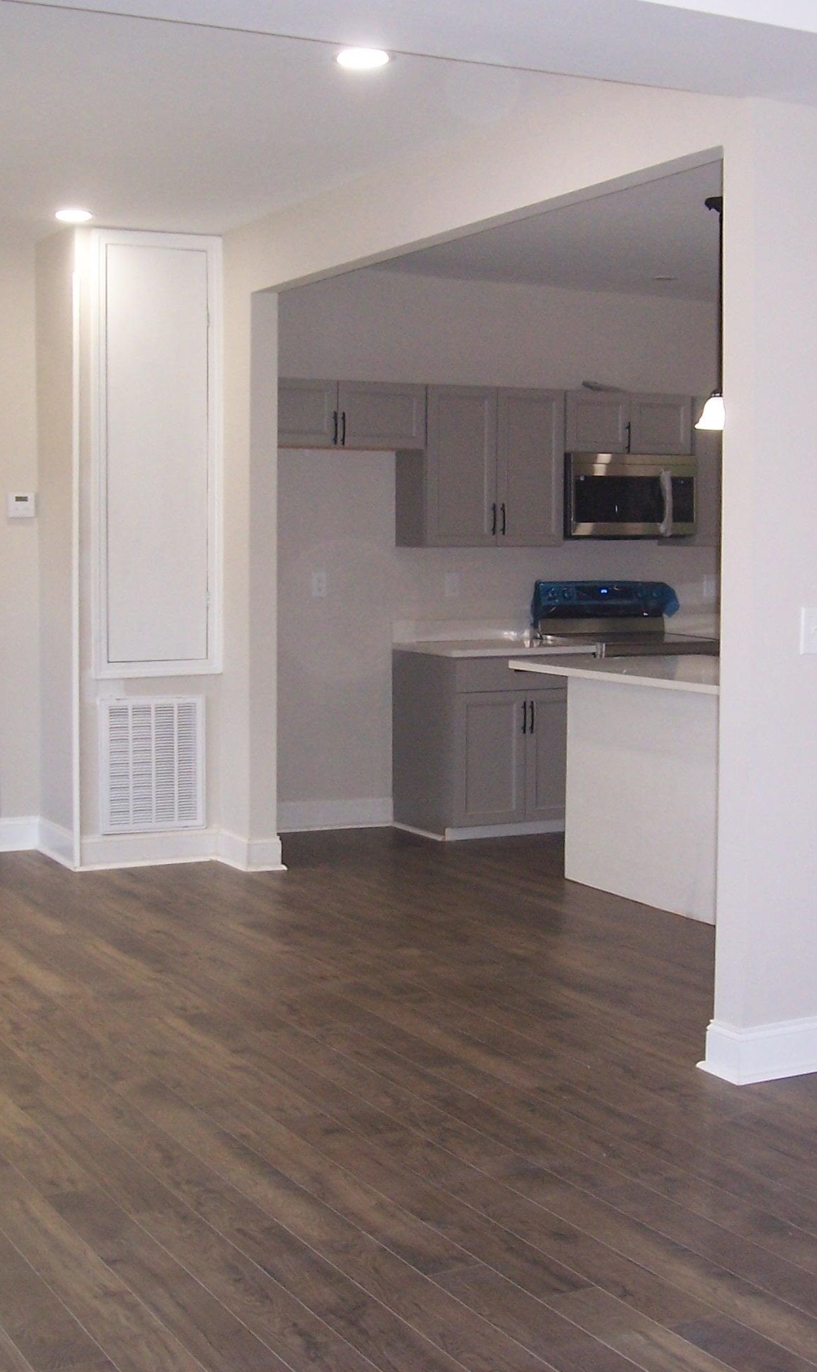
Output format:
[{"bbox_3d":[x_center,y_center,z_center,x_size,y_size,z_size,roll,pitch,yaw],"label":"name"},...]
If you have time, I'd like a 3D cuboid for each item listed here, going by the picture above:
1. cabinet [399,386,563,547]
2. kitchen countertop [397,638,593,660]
[{"bbox_3d":[0.355,-1.063,8.797,0.766,0.759,0.324,-2,5,-27],"label":"cabinet"},{"bbox_3d":[0.415,-0.181,8.733,0.802,0.035,0.644,-2,5,-27],"label":"kitchen countertop"}]

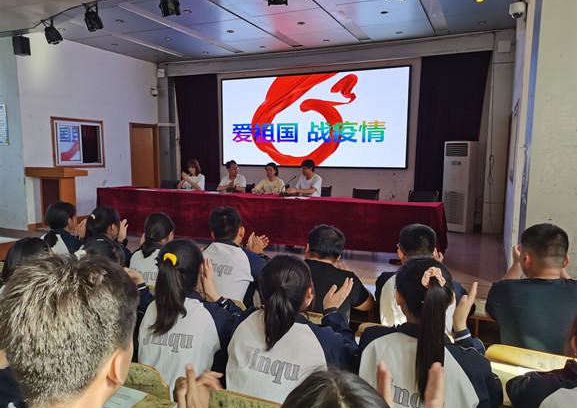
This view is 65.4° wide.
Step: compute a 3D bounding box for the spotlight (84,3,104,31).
[{"bbox_3d":[-2.802,-2.693,6.496,0.270,0.380,0.270,4,45,25],"label":"spotlight"}]

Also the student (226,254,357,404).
[{"bbox_3d":[0.084,0.766,1.826,0.480,1.220,0.720,3,7,25],"label":"student"}]

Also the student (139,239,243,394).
[{"bbox_3d":[-0.347,0.728,2.053,0.470,1.220,0.720,3,7,21],"label":"student"}]

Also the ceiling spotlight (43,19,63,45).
[{"bbox_3d":[-3.841,-2.808,7.321,0.270,0.380,0.270,4,45,25],"label":"ceiling spotlight"}]

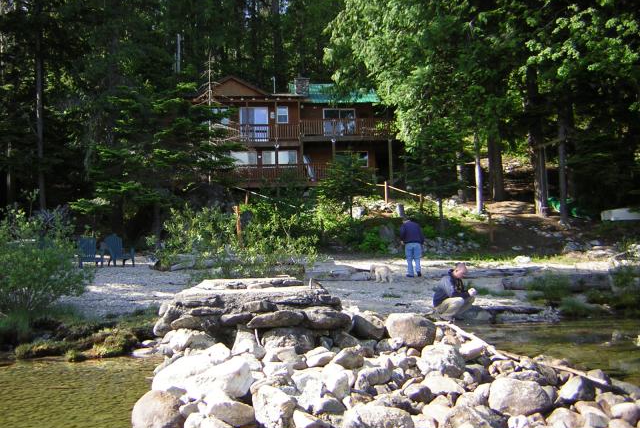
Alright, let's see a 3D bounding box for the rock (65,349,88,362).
[{"bbox_3d":[-3.329,1.935,9.100,0.290,0.170,0.250,-1,0,-6],"label":"rock"}]

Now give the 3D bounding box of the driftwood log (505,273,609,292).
[{"bbox_3d":[5.330,1.555,15.000,2.450,0.340,0.360,-1,0,7],"label":"driftwood log"}]

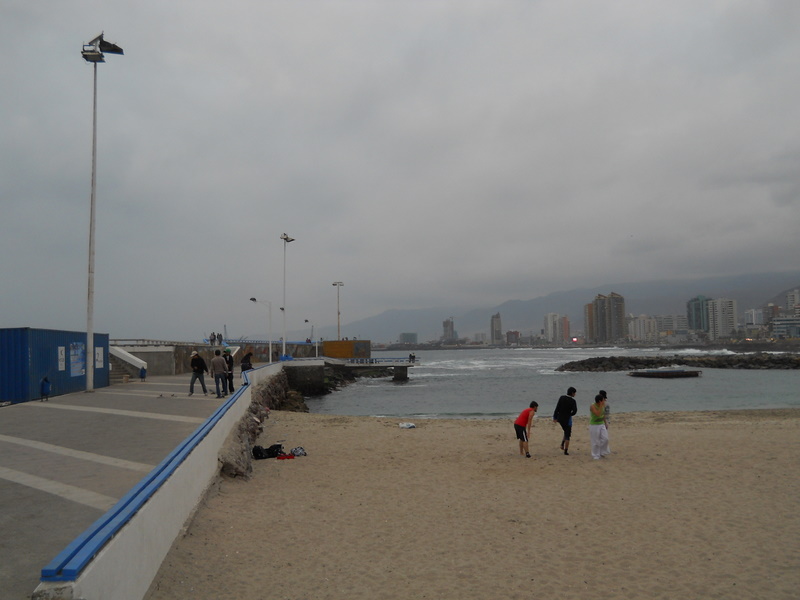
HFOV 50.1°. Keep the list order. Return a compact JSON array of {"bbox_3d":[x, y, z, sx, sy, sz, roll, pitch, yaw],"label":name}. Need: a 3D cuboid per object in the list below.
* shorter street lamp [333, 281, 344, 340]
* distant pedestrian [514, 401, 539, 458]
[{"bbox_3d":[-11.807,3.269,165.058,2.200,13.327,1.300,0,-3,0],"label":"shorter street lamp"},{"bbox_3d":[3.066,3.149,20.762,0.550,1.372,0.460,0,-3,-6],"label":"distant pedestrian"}]

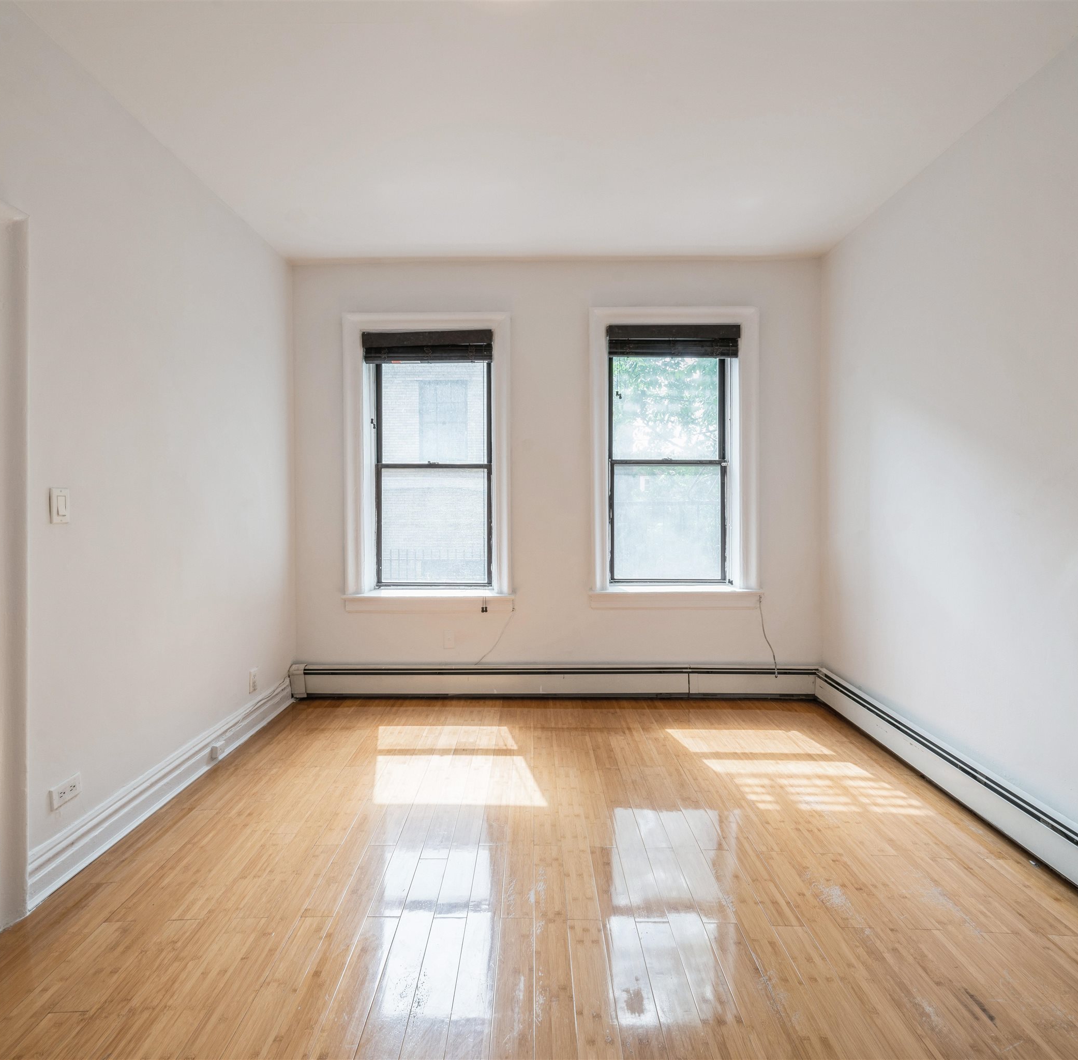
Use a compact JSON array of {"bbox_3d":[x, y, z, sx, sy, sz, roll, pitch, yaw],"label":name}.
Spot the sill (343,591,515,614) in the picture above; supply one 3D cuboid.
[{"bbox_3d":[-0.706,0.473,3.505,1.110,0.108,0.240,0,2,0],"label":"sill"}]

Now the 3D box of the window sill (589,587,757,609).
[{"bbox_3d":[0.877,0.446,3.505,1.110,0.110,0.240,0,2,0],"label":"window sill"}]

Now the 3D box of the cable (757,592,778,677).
[{"bbox_3d":[1.468,0.675,3.385,0.120,0.540,0.060,0,2,0],"label":"cable"}]

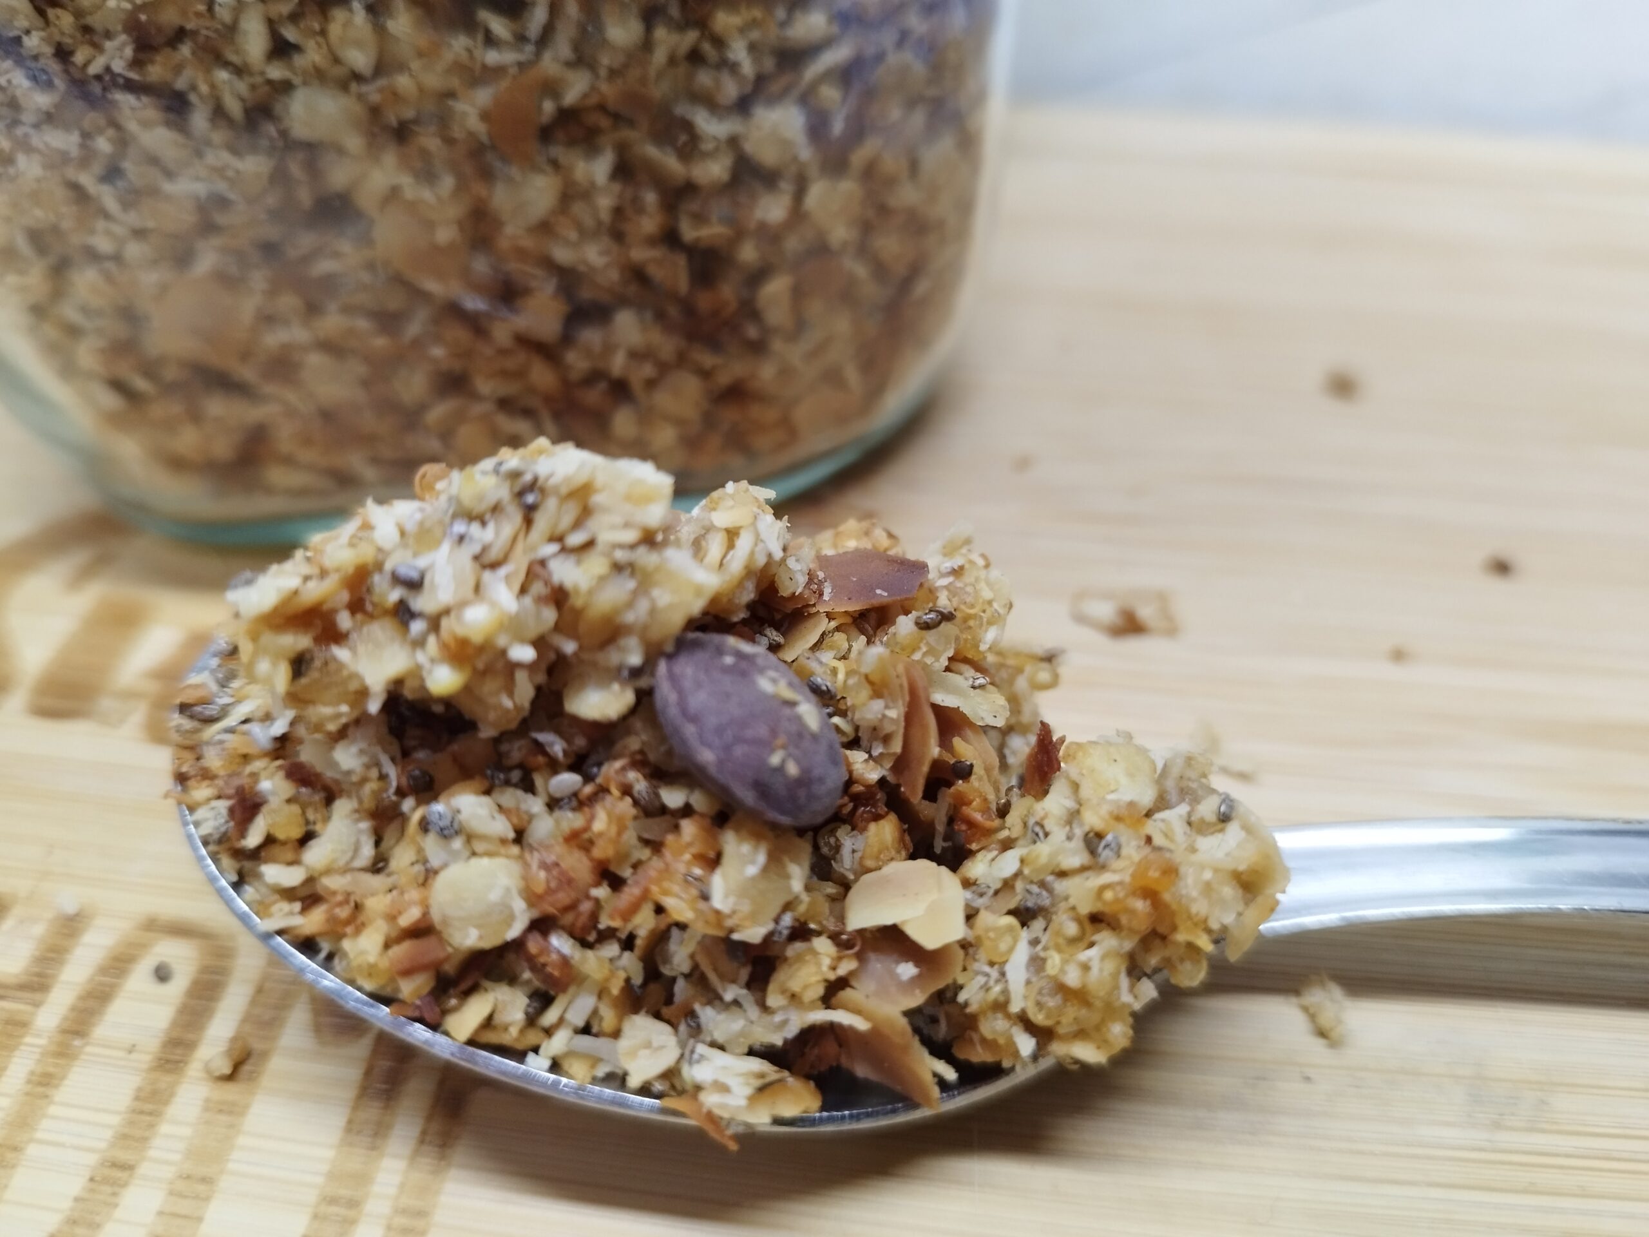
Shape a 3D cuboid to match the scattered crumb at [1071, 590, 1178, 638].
[{"bbox_3d":[0.029,0.000,0.109,0.009,0.002,0.005,2,38,-1],"label":"scattered crumb"}]

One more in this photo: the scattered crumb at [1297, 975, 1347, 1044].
[{"bbox_3d":[0.033,0.026,0.075,0.002,0.002,0.004,-1,38,-5],"label":"scattered crumb"}]

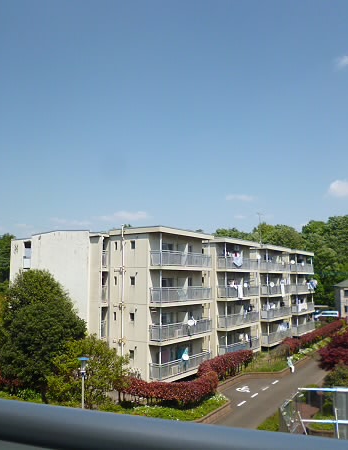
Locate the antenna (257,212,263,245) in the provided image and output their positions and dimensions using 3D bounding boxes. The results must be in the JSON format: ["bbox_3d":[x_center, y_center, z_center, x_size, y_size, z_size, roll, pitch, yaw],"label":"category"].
[{"bbox_3d":[9.373,0.476,45.436,0.600,3.750,0.600,-5,-9,35],"label":"antenna"}]

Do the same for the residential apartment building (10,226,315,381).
[{"bbox_3d":[2.943,8.464,50.391,16.930,11.880,39.880,-4,-8,34],"label":"residential apartment building"}]

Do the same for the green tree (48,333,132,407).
[{"bbox_3d":[-5.345,9.187,26.483,5.000,4.500,4.700,2,-7,-11],"label":"green tree"}]

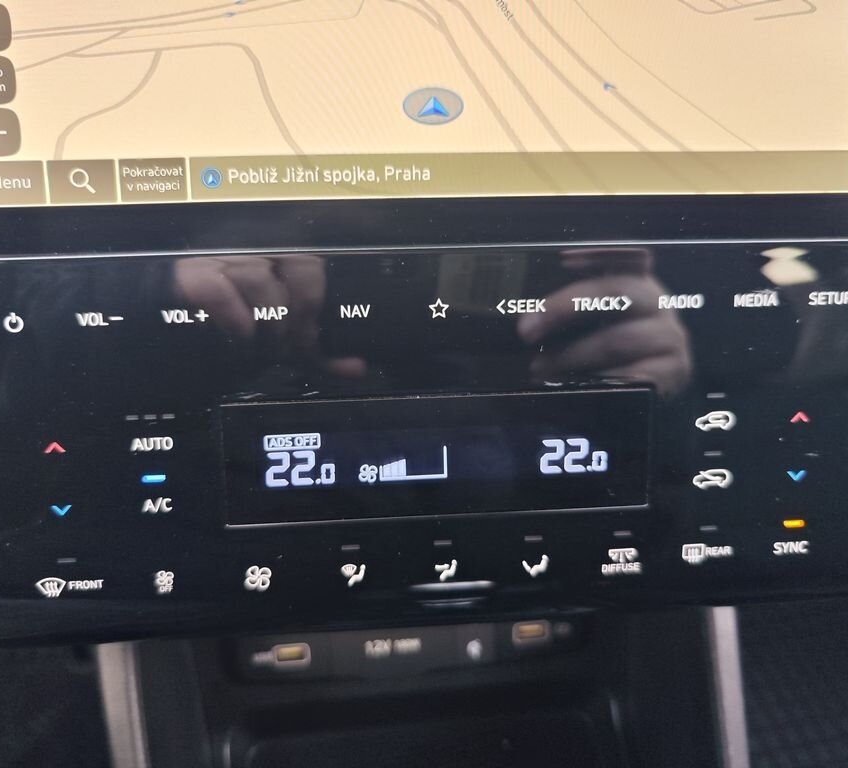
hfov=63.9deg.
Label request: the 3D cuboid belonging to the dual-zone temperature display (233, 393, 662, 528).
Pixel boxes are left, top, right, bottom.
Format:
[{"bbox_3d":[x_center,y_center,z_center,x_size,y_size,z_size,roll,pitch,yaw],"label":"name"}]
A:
[{"bbox_3d":[0.005,0.021,0.200,0.123,0.035,0.010,-2,6,-4],"label":"dual-zone temperature display"}]

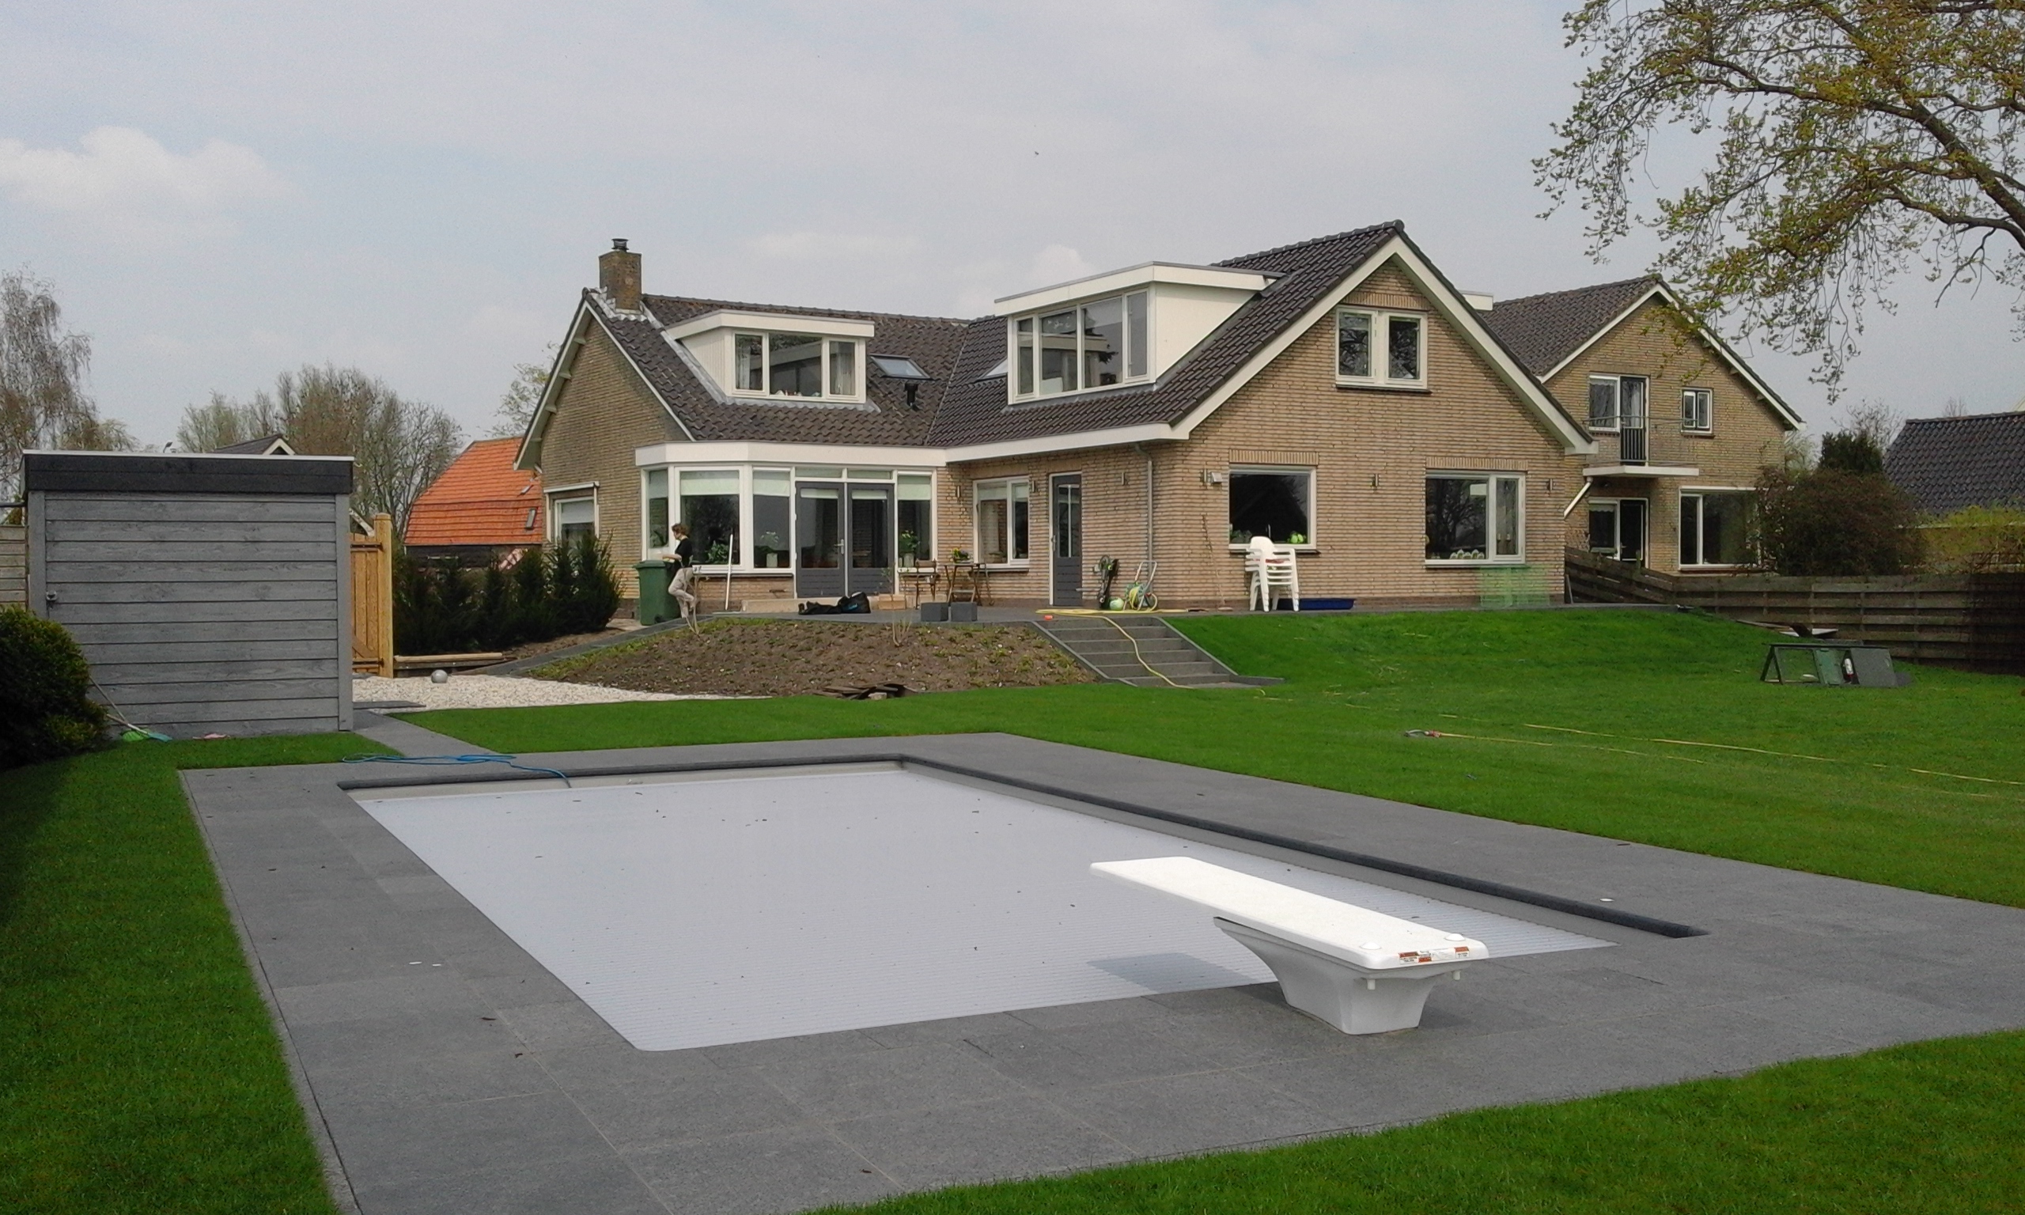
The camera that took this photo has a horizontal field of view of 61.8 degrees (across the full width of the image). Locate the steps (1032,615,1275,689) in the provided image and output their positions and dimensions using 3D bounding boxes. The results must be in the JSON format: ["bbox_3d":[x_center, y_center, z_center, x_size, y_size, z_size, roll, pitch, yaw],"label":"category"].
[{"bbox_3d":[1.900,0.580,22.700,2.400,0.880,2.300,-1,1,-29],"label":"steps"}]

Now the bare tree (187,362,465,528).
[{"bbox_3d":[-29.100,-5.000,72.000,11.000,10.000,8.500,-1,1,-25],"label":"bare tree"}]

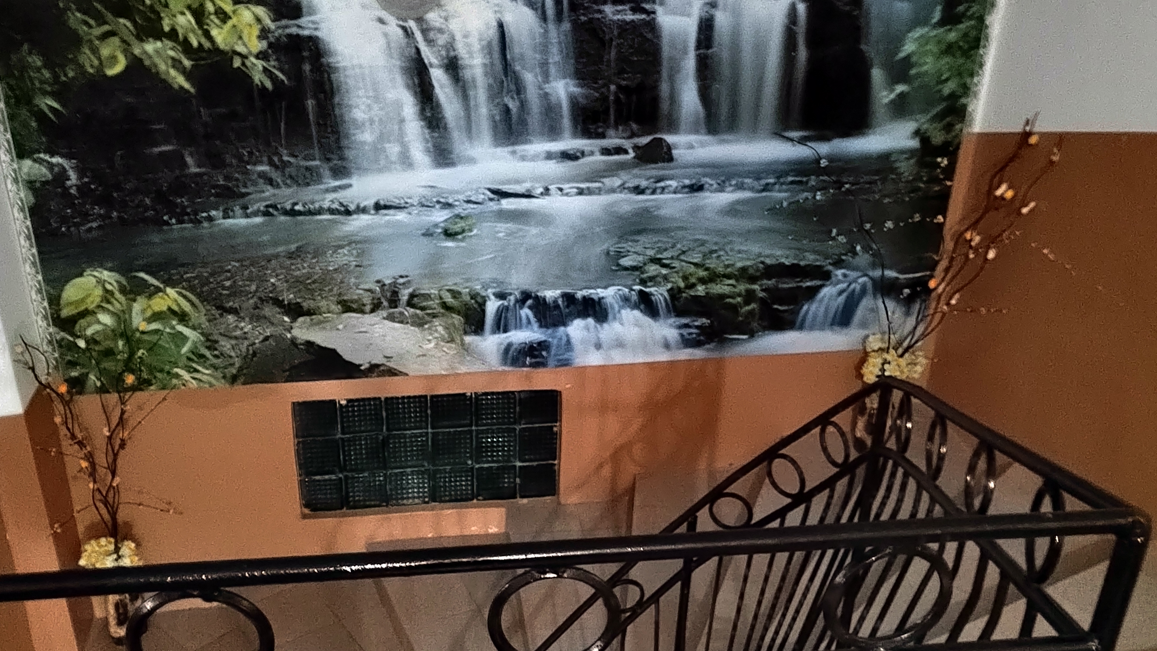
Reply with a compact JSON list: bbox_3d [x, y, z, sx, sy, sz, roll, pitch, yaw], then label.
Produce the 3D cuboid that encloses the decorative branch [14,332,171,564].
[{"bbox_3d":[-1.970,0.528,4.279,0.530,1.080,0.380,-3,27,-7],"label":"decorative branch"}]

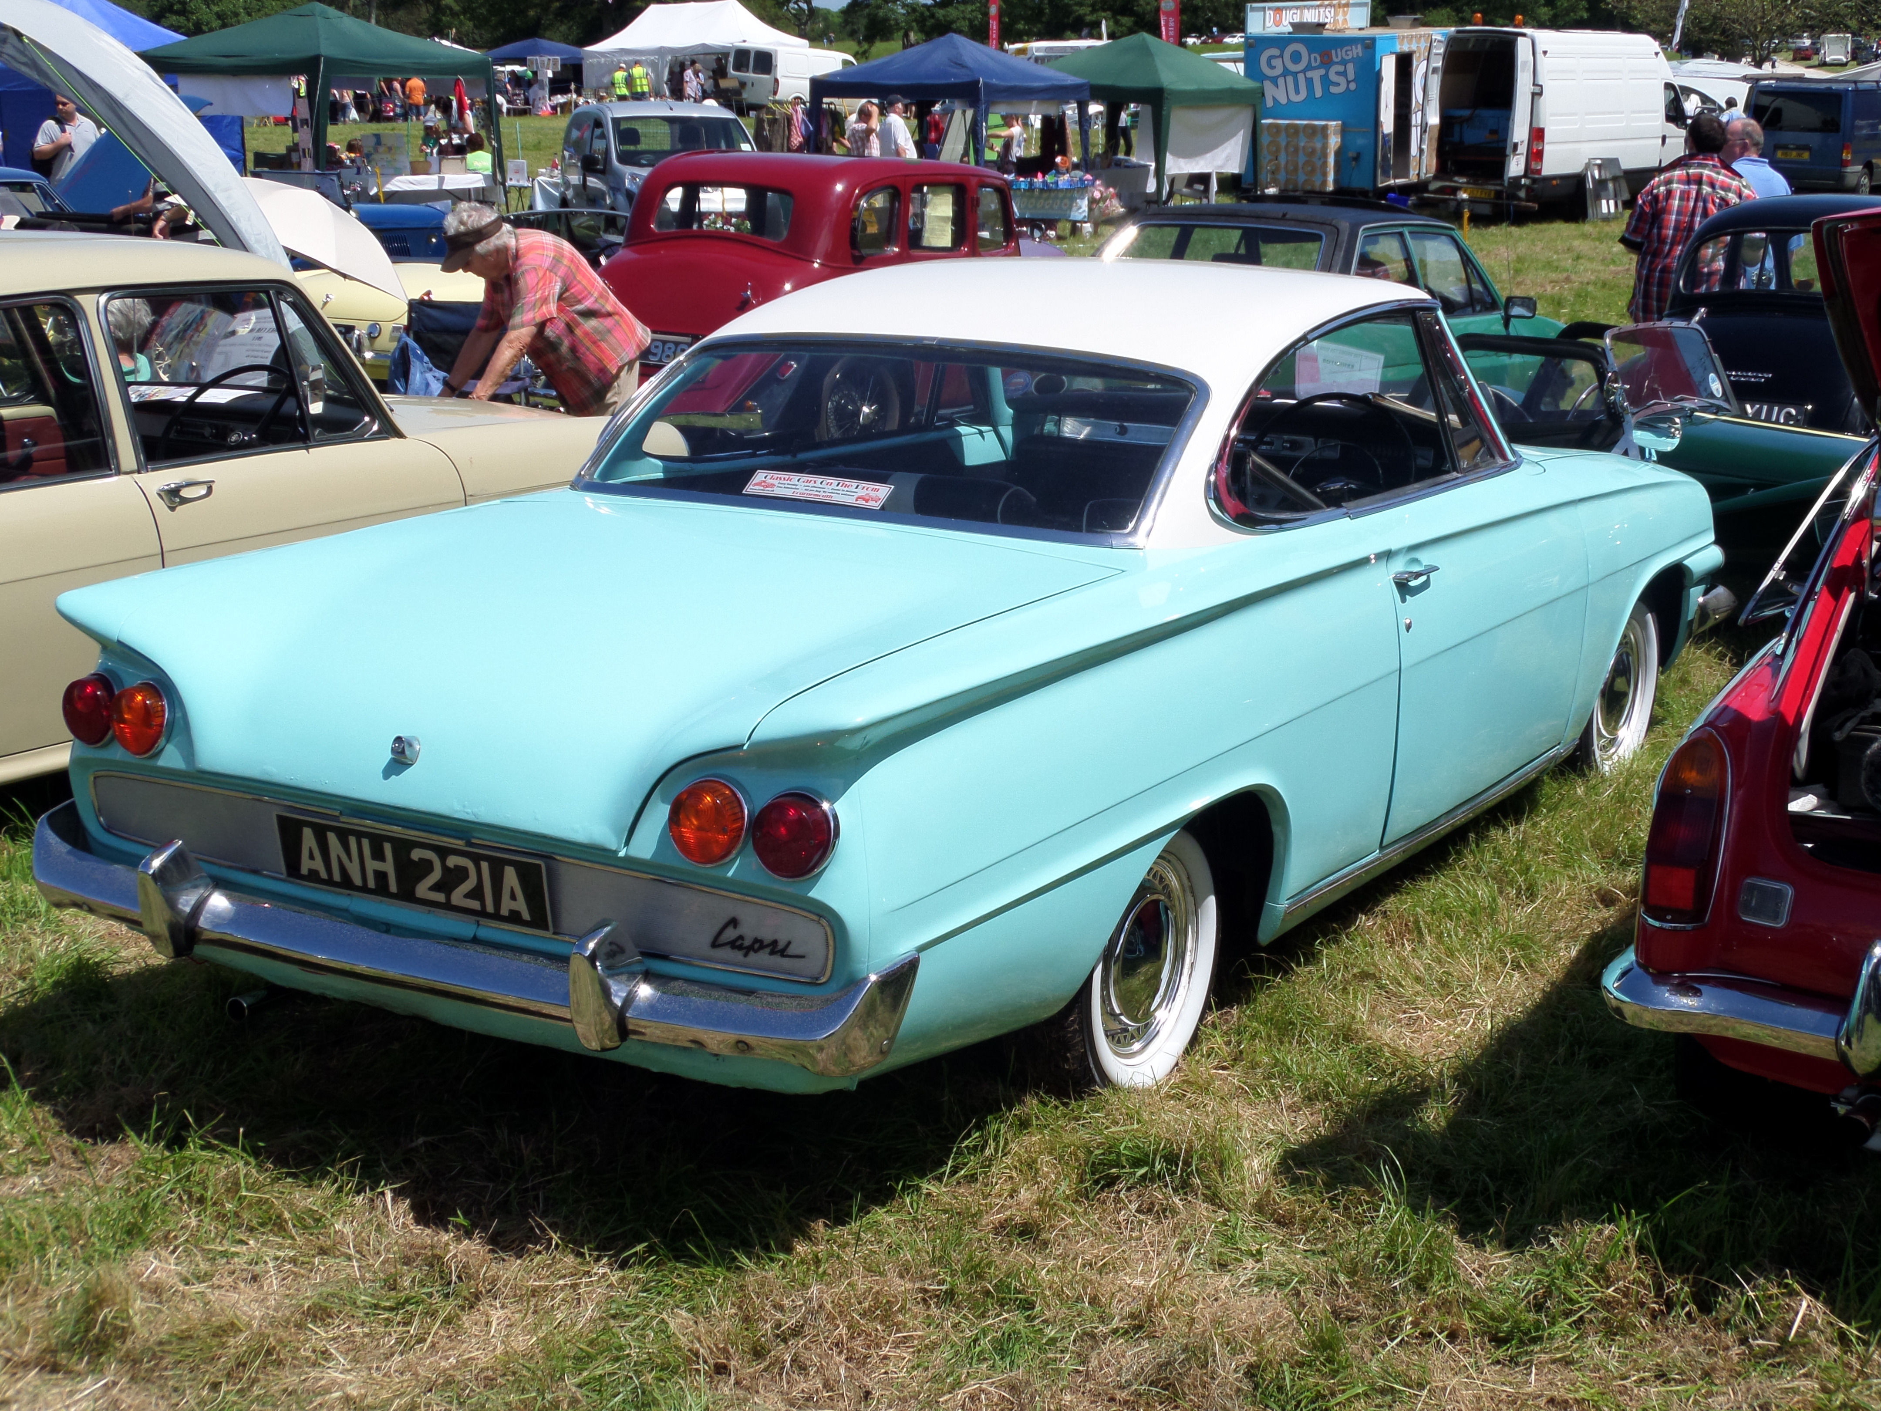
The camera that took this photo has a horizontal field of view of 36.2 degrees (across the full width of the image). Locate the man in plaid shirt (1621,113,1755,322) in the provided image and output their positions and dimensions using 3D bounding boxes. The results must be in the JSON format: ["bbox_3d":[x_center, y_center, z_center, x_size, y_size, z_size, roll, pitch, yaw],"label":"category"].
[{"bbox_3d":[3.390,-1.822,13.093,0.600,1.710,0.360,3,13,14],"label":"man in plaid shirt"}]

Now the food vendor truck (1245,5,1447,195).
[{"bbox_3d":[6.460,-9.162,44.500,2.100,2.900,3.800,8,15,30],"label":"food vendor truck"}]

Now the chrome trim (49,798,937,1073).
[{"bbox_3d":[-0.802,0.342,4.303,1.640,0.200,0.270,8,15,30],"label":"chrome trim"}]

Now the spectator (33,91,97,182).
[{"bbox_3d":[-6.674,-3.811,22.000,0.520,1.770,0.320,0,13,-4],"label":"spectator"}]

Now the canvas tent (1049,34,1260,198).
[{"bbox_3d":[3.326,-9.750,47.826,2.920,2.760,2.920,10,15,38],"label":"canvas tent"}]

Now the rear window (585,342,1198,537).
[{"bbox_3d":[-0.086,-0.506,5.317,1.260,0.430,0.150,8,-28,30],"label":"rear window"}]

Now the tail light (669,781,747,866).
[{"bbox_3d":[-0.323,0.164,3.978,0.118,0.120,0.068,8,15,30],"label":"tail light"}]

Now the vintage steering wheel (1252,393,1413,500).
[{"bbox_3d":[0.842,-0.481,6.115,0.390,0.390,0.090,8,-16,30],"label":"vintage steering wheel"}]

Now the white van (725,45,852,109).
[{"bbox_3d":[-3.281,-16.678,77.000,4.600,1.970,1.870,-11,17,-43],"label":"white van"}]

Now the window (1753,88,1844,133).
[{"bbox_3d":[13.409,-9.277,45.000,1.420,0.630,0.080,9,9,34],"label":"window"}]

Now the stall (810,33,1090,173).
[{"bbox_3d":[0.158,-8.564,42.436,2.950,2.610,2.950,8,15,33],"label":"stall"}]

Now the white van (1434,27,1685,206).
[{"bbox_3d":[9.730,-9.049,44.500,2.020,2.700,5.800,10,16,35],"label":"white van"}]

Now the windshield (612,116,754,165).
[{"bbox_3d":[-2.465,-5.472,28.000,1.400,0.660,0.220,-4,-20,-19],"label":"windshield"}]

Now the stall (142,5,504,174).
[{"bbox_3d":[-7.619,-7.250,35.426,2.950,2.710,2.950,8,14,32],"label":"stall"}]

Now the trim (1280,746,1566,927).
[{"bbox_3d":[1.015,0.231,5.755,0.030,0.050,1.580,8,14,30],"label":"trim"}]

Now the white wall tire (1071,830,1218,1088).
[{"bbox_3d":[0.289,0.410,4.832,0.150,0.570,0.570,8,14,30],"label":"white wall tire"}]

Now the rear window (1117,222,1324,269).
[{"bbox_3d":[1.173,-1.951,12.600,1.200,0.460,0.130,9,-23,33],"label":"rear window"}]

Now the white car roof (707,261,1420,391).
[{"bbox_3d":[0.267,-0.802,5.848,1.200,0.200,1.220,8,15,30],"label":"white car roof"}]

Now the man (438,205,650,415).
[{"bbox_3d":[-1.382,-1.056,10.063,0.700,1.370,0.520,-3,13,-15],"label":"man"}]

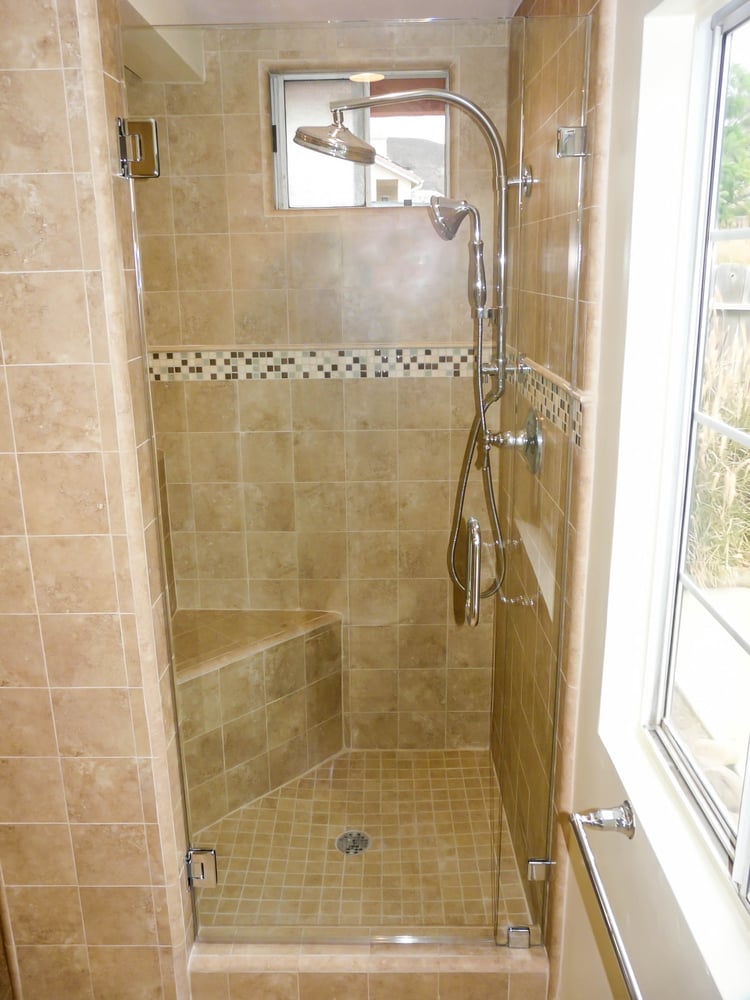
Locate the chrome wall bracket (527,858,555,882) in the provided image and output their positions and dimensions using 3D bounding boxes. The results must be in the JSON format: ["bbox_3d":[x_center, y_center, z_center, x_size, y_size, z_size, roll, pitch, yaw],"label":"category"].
[{"bbox_3d":[0.355,0.806,1.759,0.047,0.045,0.025,-1,15,1],"label":"chrome wall bracket"}]

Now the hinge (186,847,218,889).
[{"bbox_3d":[-0.378,0.805,1.768,0.063,0.090,0.042,-1,15,1],"label":"hinge"}]

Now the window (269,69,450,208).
[{"bbox_3d":[-0.039,-0.979,2.212,0.482,0.355,0.060,-1,15,1],"label":"window"}]

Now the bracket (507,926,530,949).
[{"bbox_3d":[0.323,0.980,1.809,0.046,0.046,0.025,-1,15,1],"label":"bracket"}]

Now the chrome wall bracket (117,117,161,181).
[{"bbox_3d":[-0.400,-0.598,1.375,0.063,0.090,0.042,-1,15,1],"label":"chrome wall bracket"}]

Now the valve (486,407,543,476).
[{"bbox_3d":[0.314,-0.136,1.853,0.110,0.150,0.147,-1,15,0],"label":"valve"}]

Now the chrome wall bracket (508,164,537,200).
[{"bbox_3d":[0.332,-0.741,1.877,0.048,0.070,0.070,-1,15,0],"label":"chrome wall bracket"}]

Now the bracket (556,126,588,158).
[{"bbox_3d":[0.333,-0.604,1.365,0.049,0.046,0.025,-1,15,1],"label":"bracket"}]

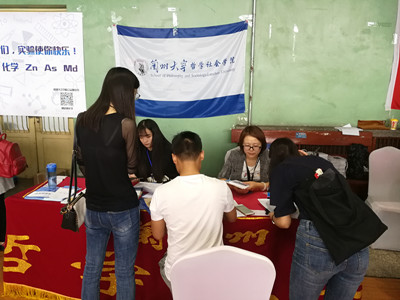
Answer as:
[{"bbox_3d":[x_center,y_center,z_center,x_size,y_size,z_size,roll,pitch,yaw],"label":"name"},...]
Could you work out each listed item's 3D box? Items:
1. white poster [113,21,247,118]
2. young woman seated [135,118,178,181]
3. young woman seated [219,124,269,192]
[{"bbox_3d":[-0.293,-1.137,4.525,1.930,1.330,0.060,1,10,6],"label":"white poster"},{"bbox_3d":[-0.385,0.369,2.822,0.500,1.240,0.750,4,10,18],"label":"young woman seated"},{"bbox_3d":[0.374,0.420,2.585,0.500,1.240,0.750,1,10,4],"label":"young woman seated"}]

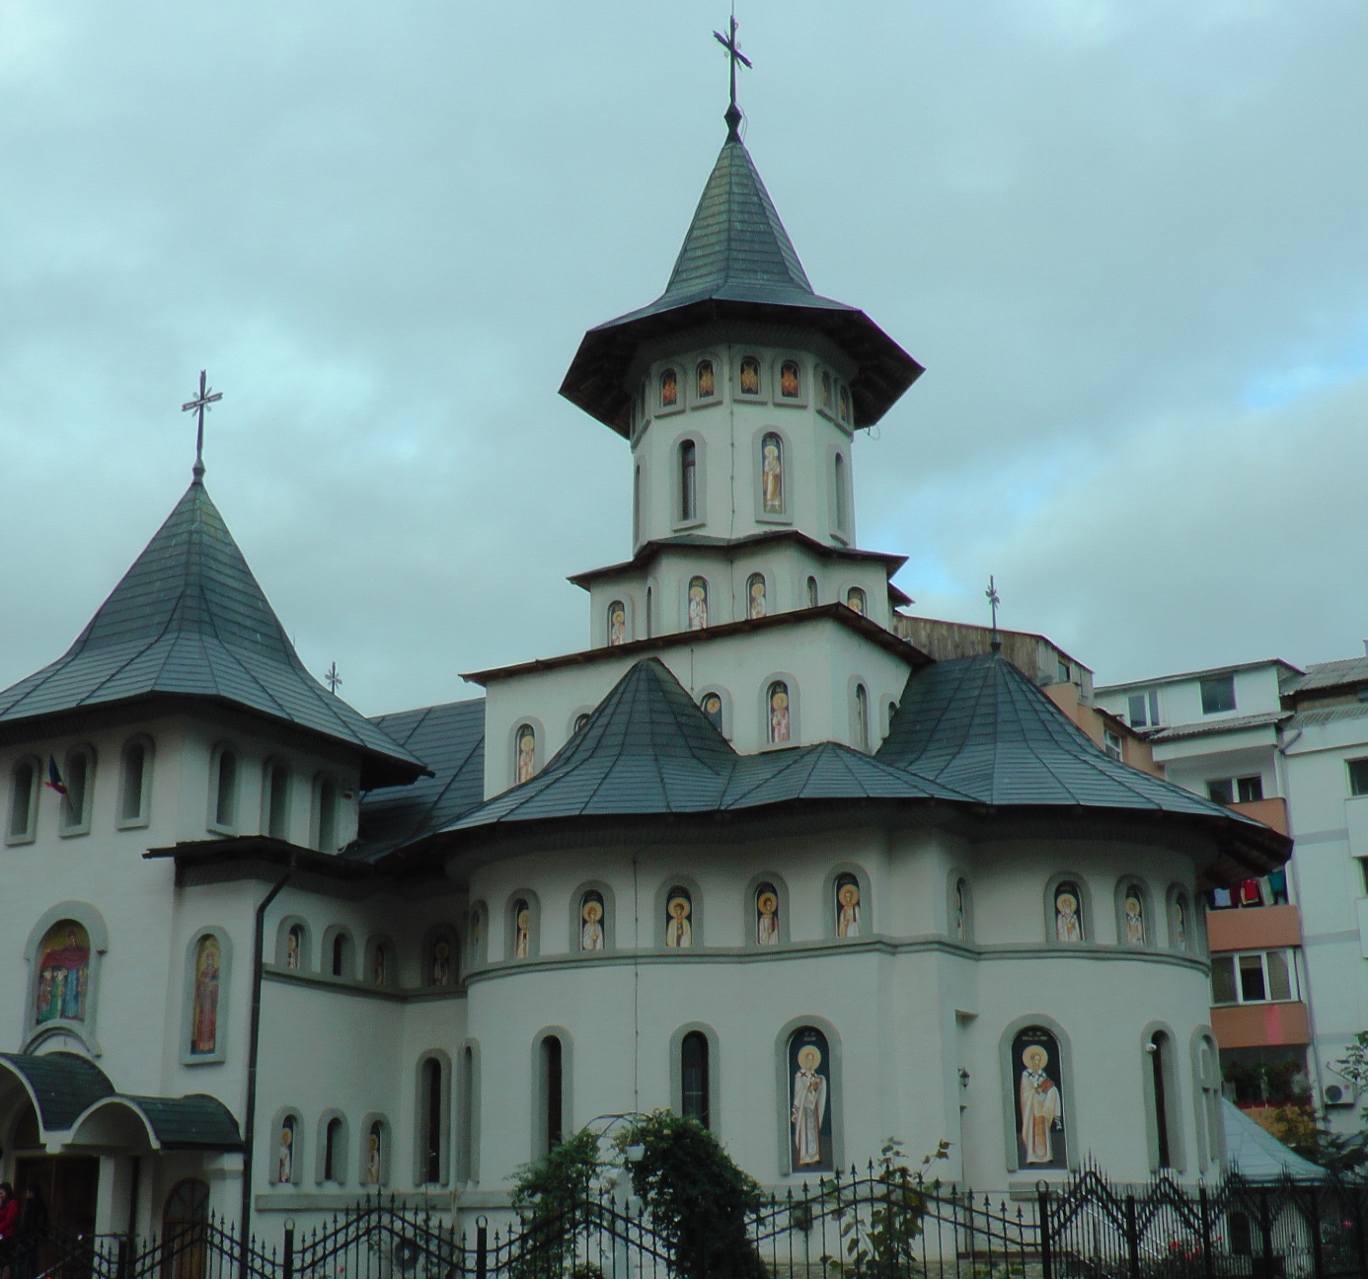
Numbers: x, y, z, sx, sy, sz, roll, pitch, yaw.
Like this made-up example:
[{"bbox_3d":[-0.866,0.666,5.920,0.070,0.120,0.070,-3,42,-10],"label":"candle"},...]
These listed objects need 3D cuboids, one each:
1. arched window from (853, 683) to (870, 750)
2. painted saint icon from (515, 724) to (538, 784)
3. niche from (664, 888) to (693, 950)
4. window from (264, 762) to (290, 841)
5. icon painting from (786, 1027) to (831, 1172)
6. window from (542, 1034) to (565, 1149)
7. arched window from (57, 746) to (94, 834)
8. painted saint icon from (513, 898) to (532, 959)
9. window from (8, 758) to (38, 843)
[{"bbox_3d":[3.110,1.400,32.525,0.197,1.241,0.492,-11,-20,28],"label":"arched window"},{"bbox_3d":[-2.893,2.105,33.391,0.446,1.123,0.100,-11,-20,29],"label":"painted saint icon"},{"bbox_3d":[-0.069,4.015,26.324,0.388,0.894,0.130,-1,-18,0],"label":"niche"},{"bbox_3d":[-6.838,2.700,30.361,0.200,1.349,0.499,-11,-20,28],"label":"window"},{"bbox_3d":[1.933,7.062,27.996,0.729,2.167,0.118,-11,-20,28],"label":"icon painting"},{"bbox_3d":[-1.831,6.666,26.049,0.363,1.990,0.200,-12,-21,30],"label":"window"},{"bbox_3d":[-10.981,2.736,32.992,0.690,1.576,0.197,-11,-20,28],"label":"arched window"},{"bbox_3d":[-2.560,4.618,29.064,0.417,0.956,0.100,-16,-23,39],"label":"painted saint icon"},{"bbox_3d":[-12.176,2.963,33.641,0.690,1.576,0.197,-11,-20,28],"label":"window"}]

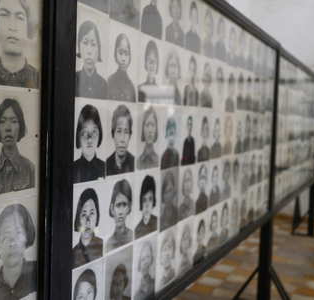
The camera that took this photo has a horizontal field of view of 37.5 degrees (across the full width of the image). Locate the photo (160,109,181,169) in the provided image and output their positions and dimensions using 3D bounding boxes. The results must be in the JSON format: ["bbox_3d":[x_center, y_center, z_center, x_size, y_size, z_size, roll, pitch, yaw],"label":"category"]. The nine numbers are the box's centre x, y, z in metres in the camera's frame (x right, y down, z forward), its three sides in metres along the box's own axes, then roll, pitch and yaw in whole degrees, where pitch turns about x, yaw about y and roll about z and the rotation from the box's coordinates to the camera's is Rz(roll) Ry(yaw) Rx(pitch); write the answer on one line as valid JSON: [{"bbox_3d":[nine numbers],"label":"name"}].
[{"bbox_3d":[0.058,-0.049,1.895,0.010,0.250,0.182,3,4,26],"label":"photo"}]

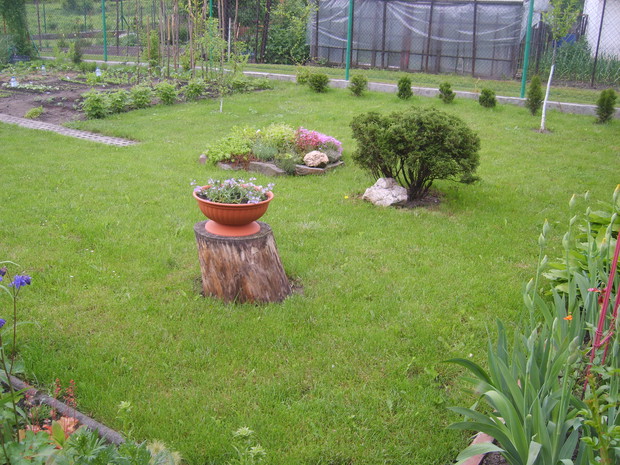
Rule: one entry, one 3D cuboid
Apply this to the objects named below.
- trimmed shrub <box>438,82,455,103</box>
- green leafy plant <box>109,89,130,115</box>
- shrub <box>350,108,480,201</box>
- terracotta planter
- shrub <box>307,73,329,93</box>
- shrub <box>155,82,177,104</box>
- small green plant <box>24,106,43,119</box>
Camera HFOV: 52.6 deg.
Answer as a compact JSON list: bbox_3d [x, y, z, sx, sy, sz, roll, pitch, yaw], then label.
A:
[{"bbox_3d":[2.382,-2.414,10.907,0.250,0.300,0.250,6,20,11],"label":"trimmed shrub"},{"bbox_3d":[-2.340,-1.609,7.700,0.280,0.300,0.280,2,18,0],"label":"green leafy plant"},{"bbox_3d":[0.868,-0.626,5.021,1.020,0.720,0.950,5,20,9],"label":"shrub"},{"bbox_3d":[-0.378,-0.101,3.100,0.400,0.180,0.400,2,19,0],"label":"terracotta planter"},{"bbox_3d":[0.121,-2.417,10.100,0.350,0.330,0.350,2,19,0],"label":"shrub"},{"bbox_3d":[-2.262,-2.189,9.810,0.335,0.325,0.335,-3,20,-12],"label":"shrub"},{"bbox_3d":[-3.308,-1.436,7.500,0.220,0.135,0.200,2,18,0],"label":"small green plant"}]

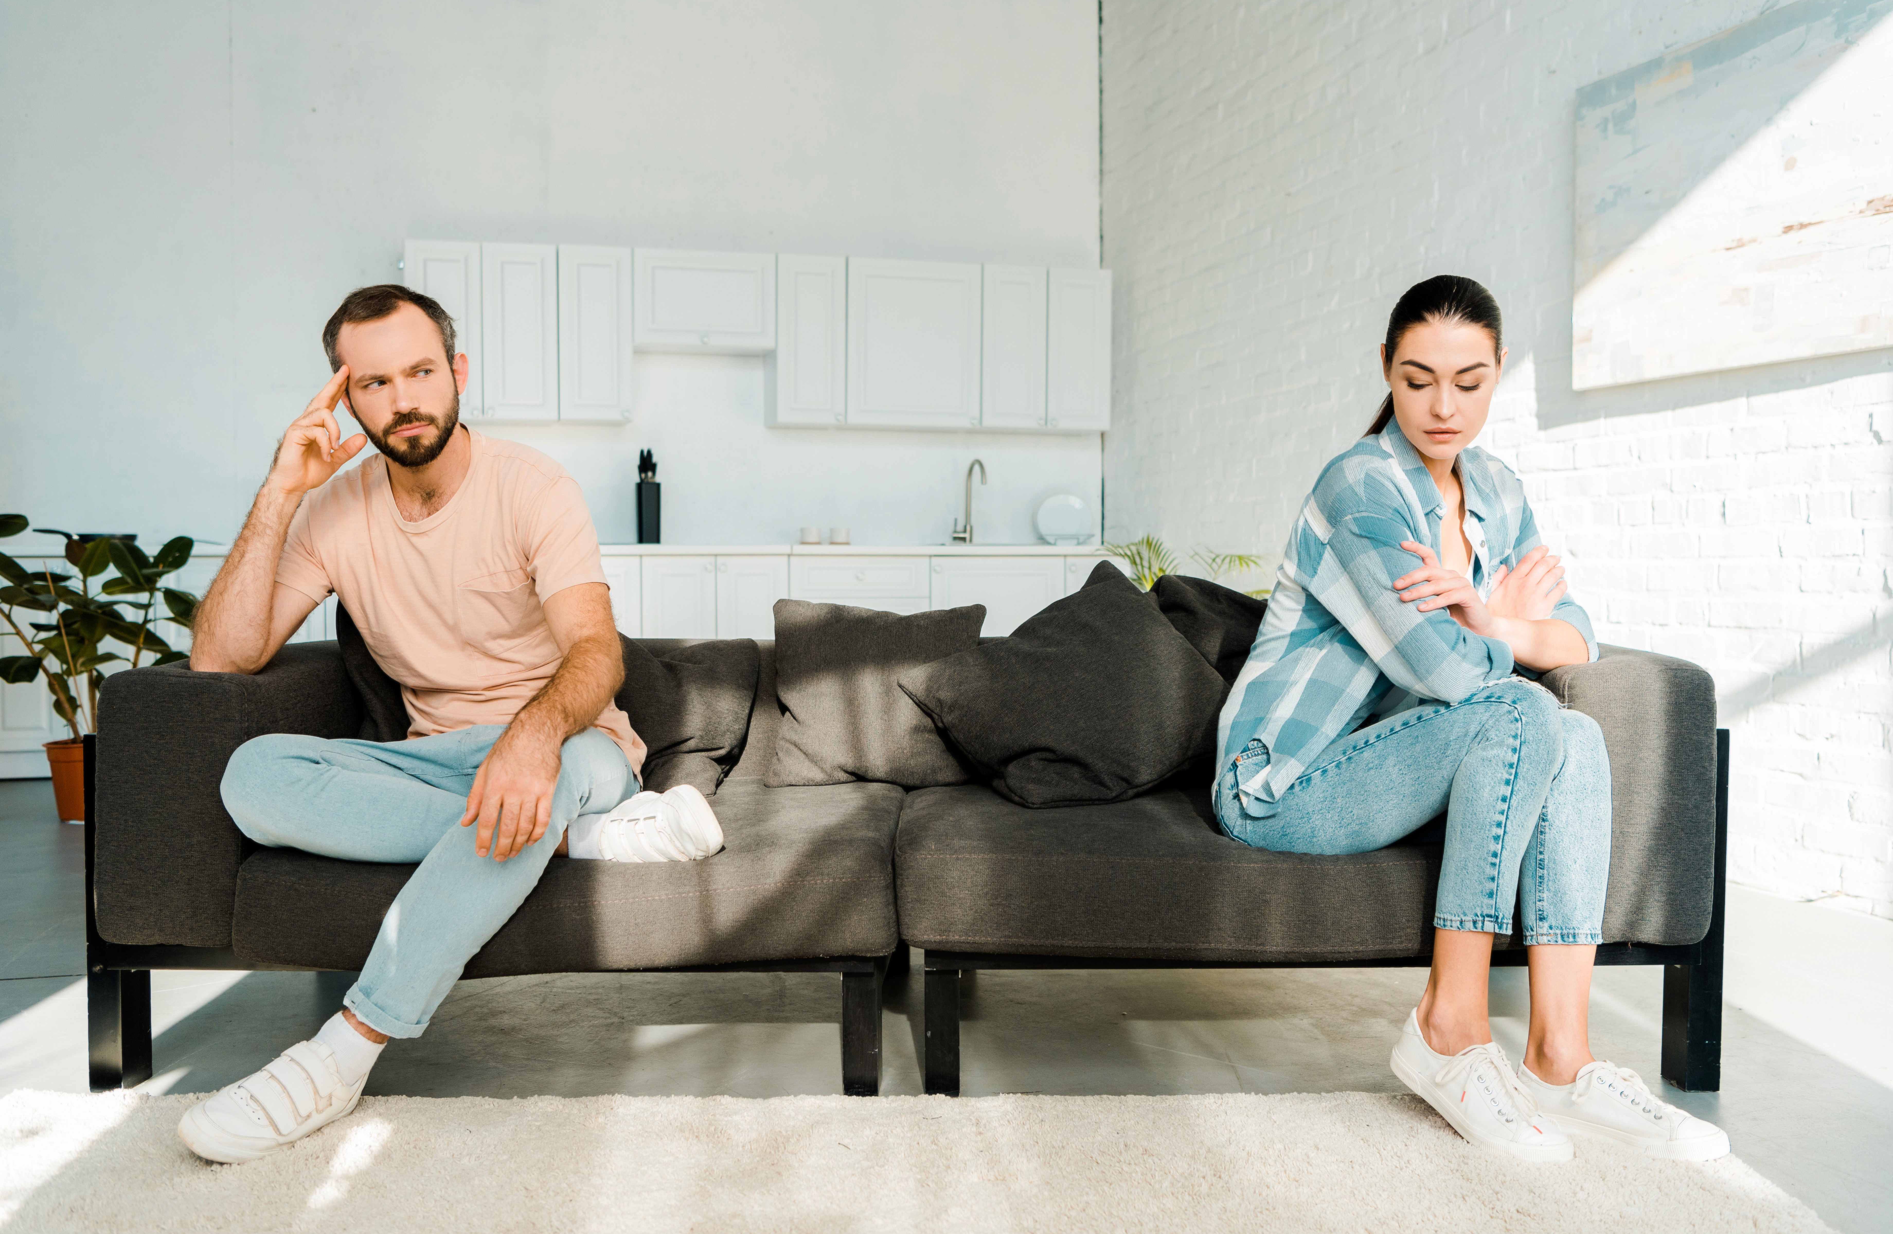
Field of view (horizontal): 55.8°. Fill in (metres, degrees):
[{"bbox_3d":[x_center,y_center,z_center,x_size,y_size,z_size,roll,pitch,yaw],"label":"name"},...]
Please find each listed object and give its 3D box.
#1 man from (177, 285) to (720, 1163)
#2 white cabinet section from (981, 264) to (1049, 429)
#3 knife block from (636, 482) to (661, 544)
[{"bbox_3d":[-0.745,0.083,2.682,0.830,1.200,0.820,0,2,0],"label":"man"},{"bbox_3d":[0.258,-1.183,7.964,0.307,0.709,0.300,-1,2,-17],"label":"white cabinet section"},{"bbox_3d":[-1.237,-0.412,7.399,0.085,0.255,0.125,-1,2,-15],"label":"knife block"}]

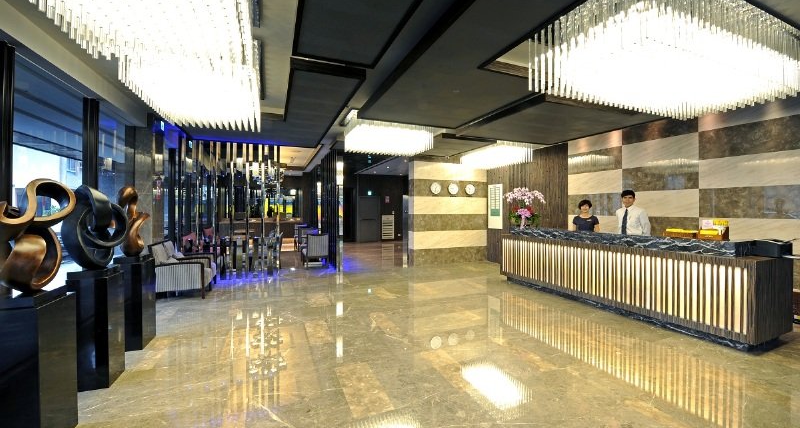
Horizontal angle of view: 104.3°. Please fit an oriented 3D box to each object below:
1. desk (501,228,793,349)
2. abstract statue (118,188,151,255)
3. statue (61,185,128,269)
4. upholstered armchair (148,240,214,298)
[{"bbox_3d":[3.200,0.850,4.912,0.870,1.066,3.647,0,1,-23],"label":"desk"},{"bbox_3d":[-2.835,0.082,3.315,0.247,0.750,0.247,0,1,-23],"label":"abstract statue"},{"bbox_3d":[-2.568,0.110,2.633,0.370,0.711,0.290,0,1,-23],"label":"statue"},{"bbox_3d":[-3.627,0.946,5.180,0.805,0.870,0.623,0,1,-23],"label":"upholstered armchair"}]

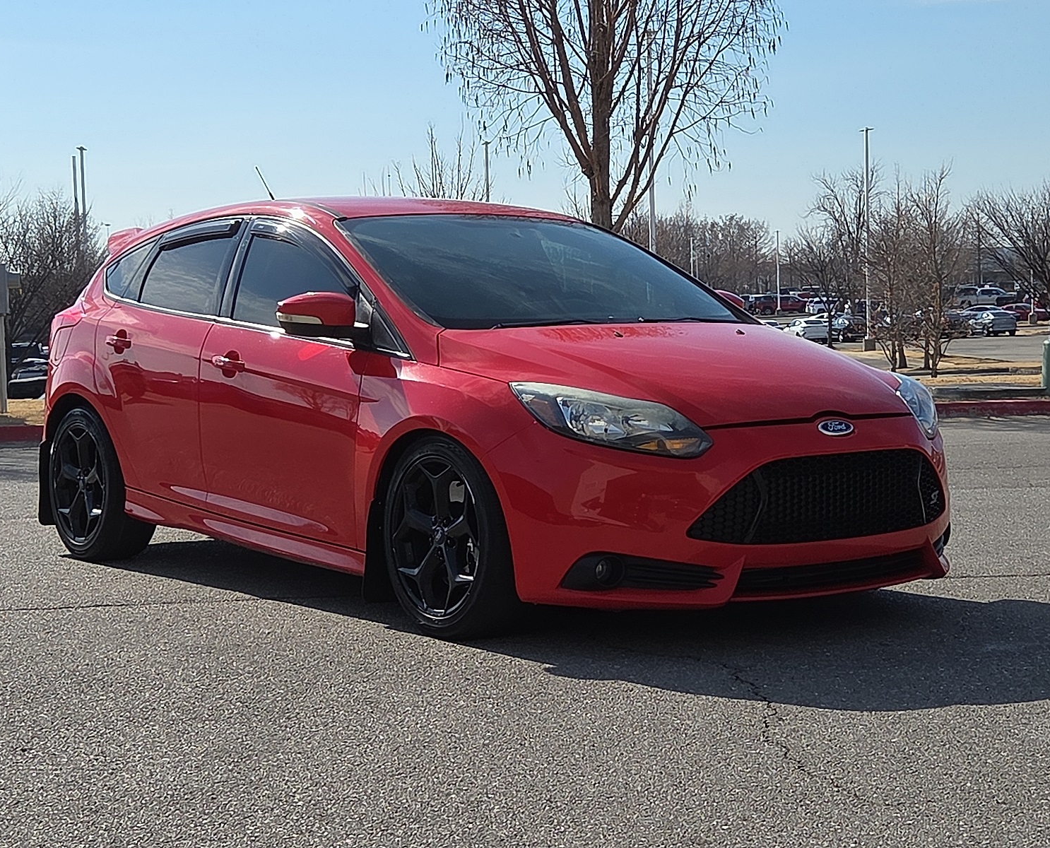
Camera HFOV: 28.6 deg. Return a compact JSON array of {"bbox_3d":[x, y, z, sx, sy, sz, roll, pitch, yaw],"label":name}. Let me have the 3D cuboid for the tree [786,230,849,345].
[{"bbox_3d":[15.124,-6.918,104.780,3.400,6.100,3.300,-1,4,0],"label":"tree"}]

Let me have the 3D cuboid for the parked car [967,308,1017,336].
[{"bbox_3d":[27.730,-5.996,122.000,1.830,1.500,4.600,-2,4,-9],"label":"parked car"}]

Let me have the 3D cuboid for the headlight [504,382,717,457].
[{"bbox_3d":[0.255,-0.011,5.949,0.370,0.213,0.520,-3,4,-30],"label":"headlight"}]

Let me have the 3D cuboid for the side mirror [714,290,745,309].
[{"bbox_3d":[0.796,-0.436,7.817,0.225,0.165,0.175,-3,4,-36],"label":"side mirror"}]

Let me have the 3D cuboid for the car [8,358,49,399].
[{"bbox_3d":[-15.976,-1.395,67.000,1.830,1.450,4.700,-1,4,-7],"label":"car"}]

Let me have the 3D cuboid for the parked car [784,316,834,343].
[{"bbox_3d":[16.889,-5.509,122.000,1.820,1.450,4.600,-2,4,-10],"label":"parked car"}]

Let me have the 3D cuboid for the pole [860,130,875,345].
[{"bbox_3d":[16.269,-8.781,97.617,0.750,10.650,0.700,-1,4,0],"label":"pole"}]

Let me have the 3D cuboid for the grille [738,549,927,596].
[{"bbox_3d":[0.936,0.447,6.090,0.770,0.095,0.110,-3,4,-36],"label":"grille"}]

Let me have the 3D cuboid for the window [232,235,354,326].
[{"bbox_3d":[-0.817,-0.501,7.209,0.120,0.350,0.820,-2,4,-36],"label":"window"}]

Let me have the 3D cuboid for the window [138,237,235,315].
[{"bbox_3d":[-1.276,-0.561,7.830,0.045,0.325,0.690,25,-12,-34],"label":"window"}]

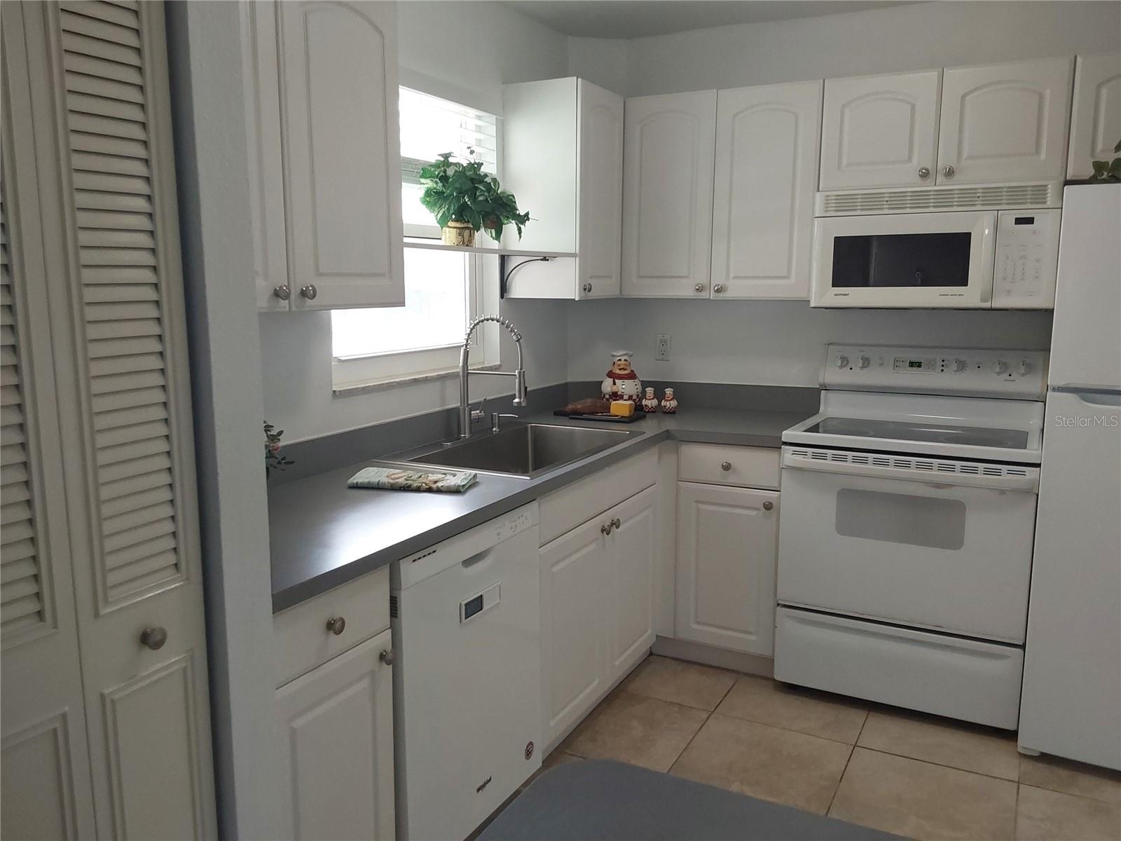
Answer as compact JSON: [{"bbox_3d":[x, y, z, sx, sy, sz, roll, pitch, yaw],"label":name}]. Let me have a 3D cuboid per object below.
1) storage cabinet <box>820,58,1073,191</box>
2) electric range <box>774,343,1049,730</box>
[{"bbox_3d":[1.336,-0.999,3.165,0.764,0.378,0.327,5,10,27],"label":"storage cabinet"},{"bbox_3d":[1.234,0.354,3.208,0.768,1.182,0.660,5,10,27],"label":"electric range"}]

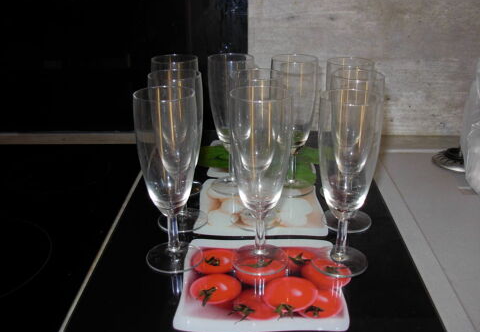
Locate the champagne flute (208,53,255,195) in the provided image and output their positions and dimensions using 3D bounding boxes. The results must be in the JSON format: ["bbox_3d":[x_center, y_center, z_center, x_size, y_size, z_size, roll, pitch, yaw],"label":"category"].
[{"bbox_3d":[-0.010,-0.052,0.684,0.059,0.174,0.059,-1,22,0],"label":"champagne flute"}]

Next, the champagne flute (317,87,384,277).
[{"bbox_3d":[0.101,0.017,0.509,0.059,0.174,0.059,-1,22,0],"label":"champagne flute"}]

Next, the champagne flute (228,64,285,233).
[{"bbox_3d":[0.017,-0.017,0.595,0.059,0.174,0.059,-1,22,0],"label":"champagne flute"}]

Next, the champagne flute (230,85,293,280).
[{"bbox_3d":[0.020,0.016,0.514,0.059,0.174,0.059,-1,22,0],"label":"champagne flute"}]

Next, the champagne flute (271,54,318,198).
[{"bbox_3d":[0.069,-0.050,0.677,0.059,0.174,0.059,-1,22,0],"label":"champagne flute"}]

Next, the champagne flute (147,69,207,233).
[{"bbox_3d":[-0.068,-0.016,0.596,0.059,0.174,0.059,-1,22,0],"label":"champagne flute"}]

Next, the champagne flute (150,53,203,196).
[{"bbox_3d":[-0.080,-0.052,0.686,0.059,0.174,0.059,-1,22,0],"label":"champagne flute"}]

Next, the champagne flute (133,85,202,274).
[{"bbox_3d":[-0.069,0.015,0.520,0.059,0.174,0.059,-1,22,0],"label":"champagne flute"}]

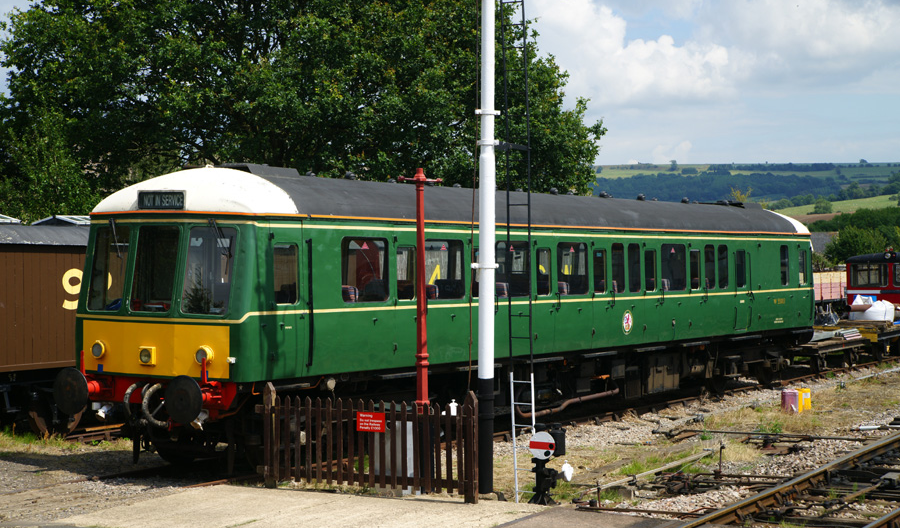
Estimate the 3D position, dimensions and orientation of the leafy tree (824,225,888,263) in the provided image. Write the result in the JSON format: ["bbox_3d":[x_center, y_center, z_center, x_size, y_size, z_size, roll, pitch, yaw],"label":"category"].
[{"bbox_3d":[22.224,0.373,82.000,3.600,4.573,3.600,0,0,15],"label":"leafy tree"}]

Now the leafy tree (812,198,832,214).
[{"bbox_3d":[186.512,-28.852,750.000,8.800,7.400,8.500,0,0,0],"label":"leafy tree"}]

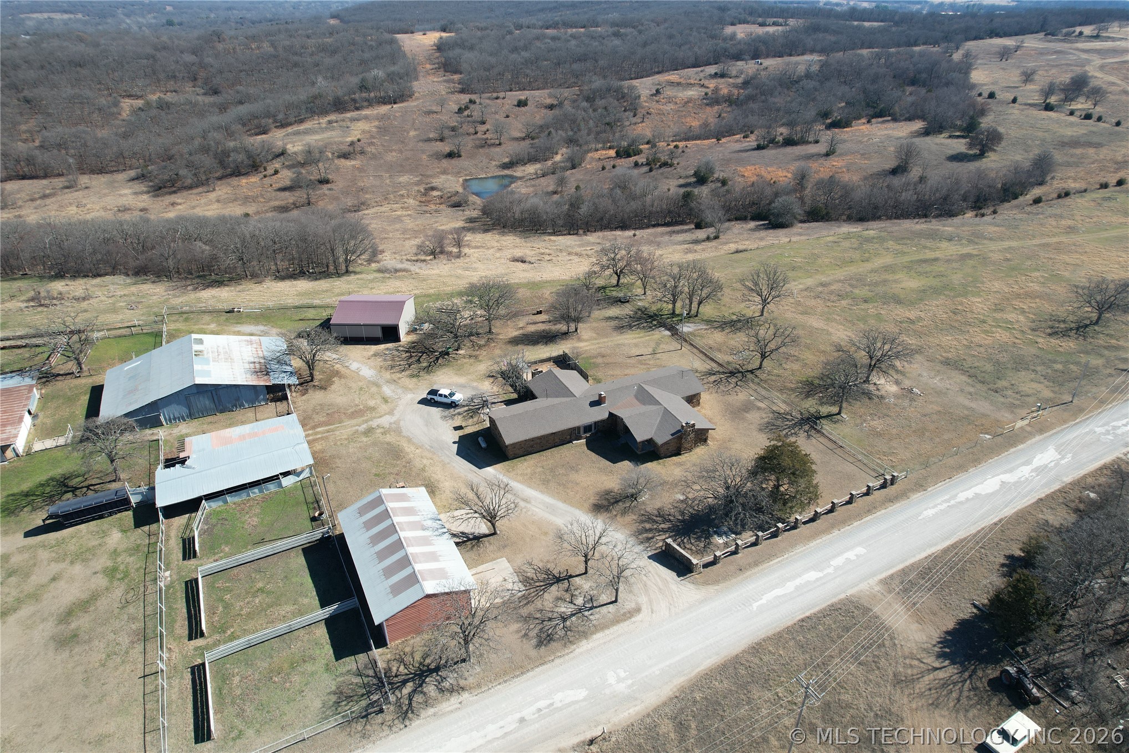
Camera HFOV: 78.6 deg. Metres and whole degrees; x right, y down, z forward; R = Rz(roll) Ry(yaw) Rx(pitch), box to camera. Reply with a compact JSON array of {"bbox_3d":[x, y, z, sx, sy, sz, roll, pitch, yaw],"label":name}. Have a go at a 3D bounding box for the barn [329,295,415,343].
[{"bbox_3d":[-36.108,-11.991,131.619,12.640,4.990,12.950,1,31,2],"label":"barn"}]

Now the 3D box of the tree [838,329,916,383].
[{"bbox_3d":[51.345,-2.891,113.673,11.480,9.290,10.900,14,33,23],"label":"tree"}]

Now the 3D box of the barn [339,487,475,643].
[{"bbox_3d":[-18.236,20.219,78.342,10.700,5.200,18.700,-14,33,-23],"label":"barn"}]

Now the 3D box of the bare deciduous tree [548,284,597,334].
[{"bbox_3d":[1.422,-12.625,130.985,9.020,9.810,9.020,0,30,1],"label":"bare deciduous tree"}]

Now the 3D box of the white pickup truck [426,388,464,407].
[{"bbox_3d":[-18.954,3.221,109.235,5.840,1.880,2.050,7,32,12],"label":"white pickup truck"}]

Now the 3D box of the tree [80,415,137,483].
[{"bbox_3d":[-61.174,9.980,91.646,7.500,9.700,7.500,0,30,0],"label":"tree"}]

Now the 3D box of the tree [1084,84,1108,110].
[{"bbox_3d":[261.039,-137.641,339.514,9.680,11.220,9.680,19,35,31],"label":"tree"}]

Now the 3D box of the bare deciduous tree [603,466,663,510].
[{"bbox_3d":[9.440,14.202,89.084,6.460,4.490,6.460,3,30,7],"label":"bare deciduous tree"}]

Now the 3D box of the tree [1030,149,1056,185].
[{"bbox_3d":[173.626,-75.352,249.393,8.300,12.200,8.300,0,30,0],"label":"tree"}]

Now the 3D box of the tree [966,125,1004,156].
[{"bbox_3d":[154.840,-86.720,254.530,13.640,10.080,13.230,16,33,26],"label":"tree"}]

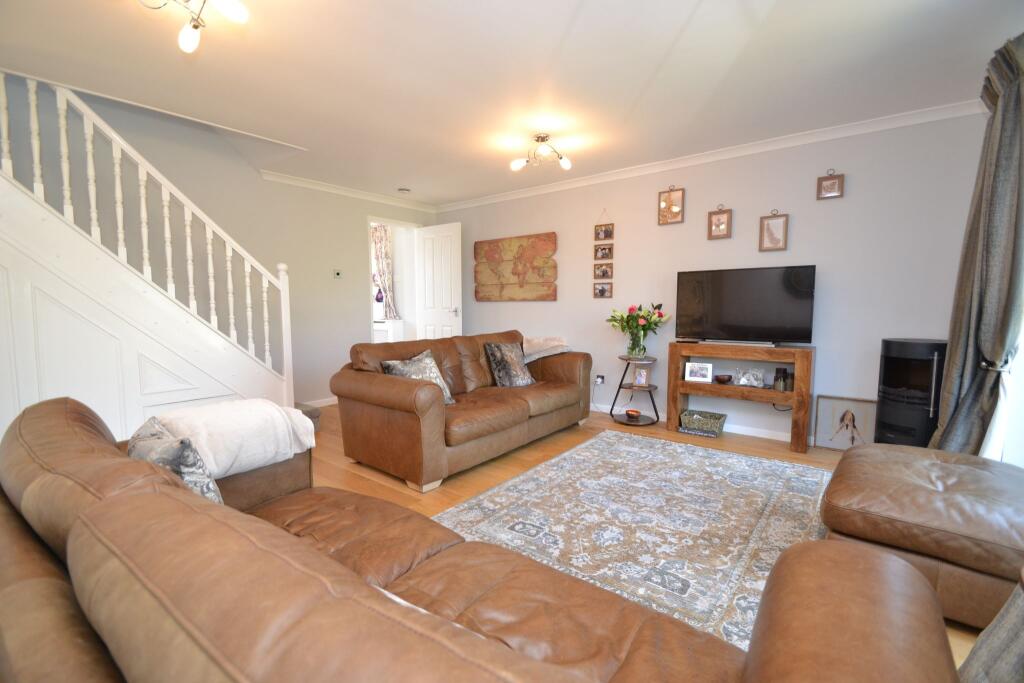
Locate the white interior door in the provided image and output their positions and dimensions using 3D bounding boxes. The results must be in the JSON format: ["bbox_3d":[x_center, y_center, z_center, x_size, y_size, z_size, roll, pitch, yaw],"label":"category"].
[{"bbox_3d":[-0.880,-0.392,5.209,0.682,2.004,0.040,3,6,31],"label":"white interior door"}]

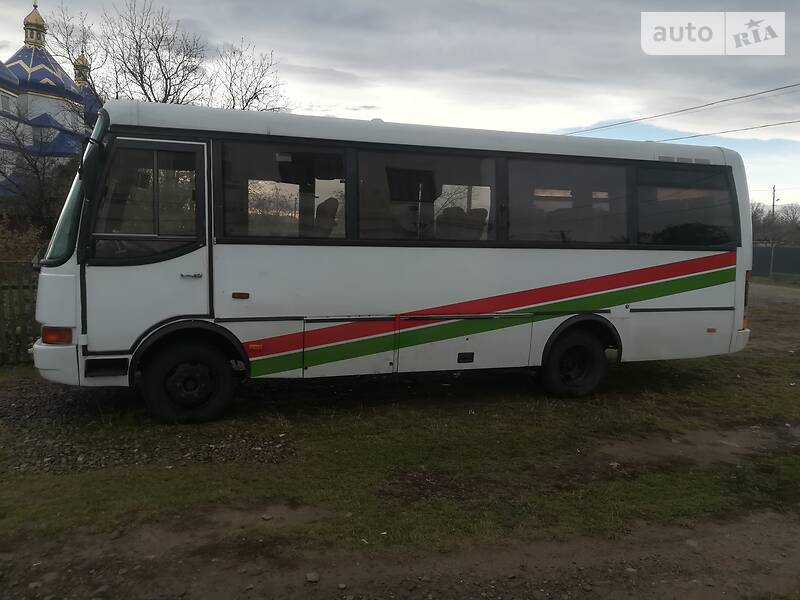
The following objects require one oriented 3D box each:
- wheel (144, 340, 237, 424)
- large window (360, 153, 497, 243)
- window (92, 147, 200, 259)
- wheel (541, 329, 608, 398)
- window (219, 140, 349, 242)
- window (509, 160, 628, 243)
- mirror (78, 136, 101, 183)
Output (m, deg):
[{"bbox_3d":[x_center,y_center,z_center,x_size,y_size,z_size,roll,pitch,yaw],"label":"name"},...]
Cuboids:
[{"bbox_3d":[-1.995,0.770,5.715,0.800,0.780,0.240,0,2,-16],"label":"wheel"},{"bbox_3d":[0.296,-1.051,6.206,1.477,0.891,0.060,0,-1,-16],"label":"large window"},{"bbox_3d":[-2.288,-0.877,5.463,0.899,1.016,0.060,0,-1,-16],"label":"window"},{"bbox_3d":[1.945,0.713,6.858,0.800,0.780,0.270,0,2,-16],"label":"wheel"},{"bbox_3d":[-1.103,-1.038,5.805,1.169,0.883,0.060,0,-1,-16],"label":"window"},{"bbox_3d":[1.874,-1.073,6.659,1.493,0.865,0.060,0,-1,-16],"label":"window"},{"bbox_3d":[-2.688,-1.210,5.211,0.140,0.350,0.200,-1,2,-25],"label":"mirror"}]

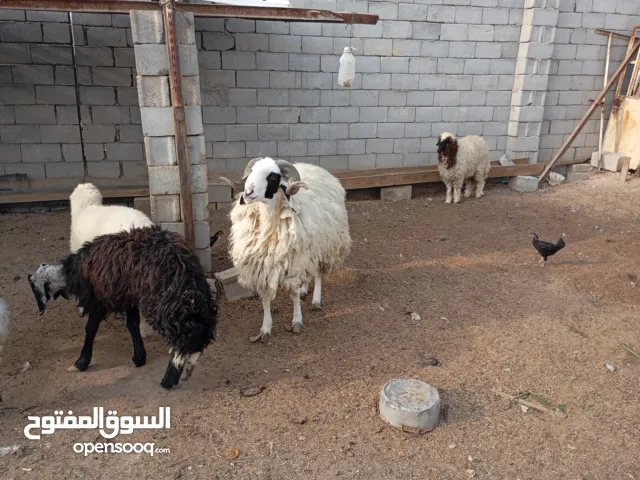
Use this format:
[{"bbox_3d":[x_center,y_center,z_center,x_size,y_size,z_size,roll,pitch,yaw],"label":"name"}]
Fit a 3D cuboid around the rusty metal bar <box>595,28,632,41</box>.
[{"bbox_3d":[3.545,-2.454,6.200,0.664,0.055,0.060,3,17,-16],"label":"rusty metal bar"}]

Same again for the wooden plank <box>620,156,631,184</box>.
[{"bbox_3d":[4.003,-0.911,6.784,0.100,0.340,0.050,-2,18,-9],"label":"wooden plank"}]

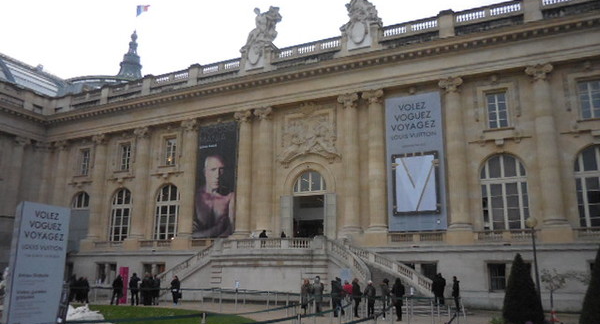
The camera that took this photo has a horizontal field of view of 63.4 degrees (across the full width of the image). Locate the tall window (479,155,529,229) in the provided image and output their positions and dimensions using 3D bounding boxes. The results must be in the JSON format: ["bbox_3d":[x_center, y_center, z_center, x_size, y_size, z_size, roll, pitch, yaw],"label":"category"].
[{"bbox_3d":[12.504,1.789,29.664,2.650,4.700,0.300,-6,-15,25],"label":"tall window"}]

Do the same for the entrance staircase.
[{"bbox_3d":[-1.166,6.847,30.168,18.300,4.000,5.700,-6,-15,25],"label":"entrance staircase"}]

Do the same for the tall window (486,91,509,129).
[{"bbox_3d":[12.502,-3.314,30.654,1.220,2.600,0.250,-6,-15,25],"label":"tall window"}]

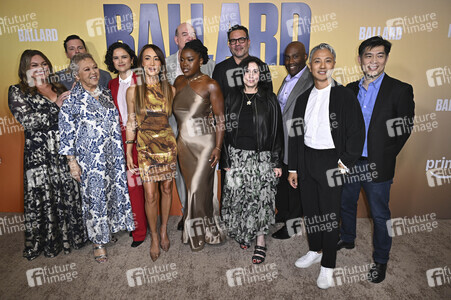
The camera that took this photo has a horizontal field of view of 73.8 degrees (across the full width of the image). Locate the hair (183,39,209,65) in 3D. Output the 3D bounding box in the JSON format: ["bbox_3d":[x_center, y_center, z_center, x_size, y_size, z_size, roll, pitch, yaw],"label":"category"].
[{"bbox_3d":[-0.227,-0.744,2.270,0.175,0.185,0.230,9,24,33],"label":"hair"}]

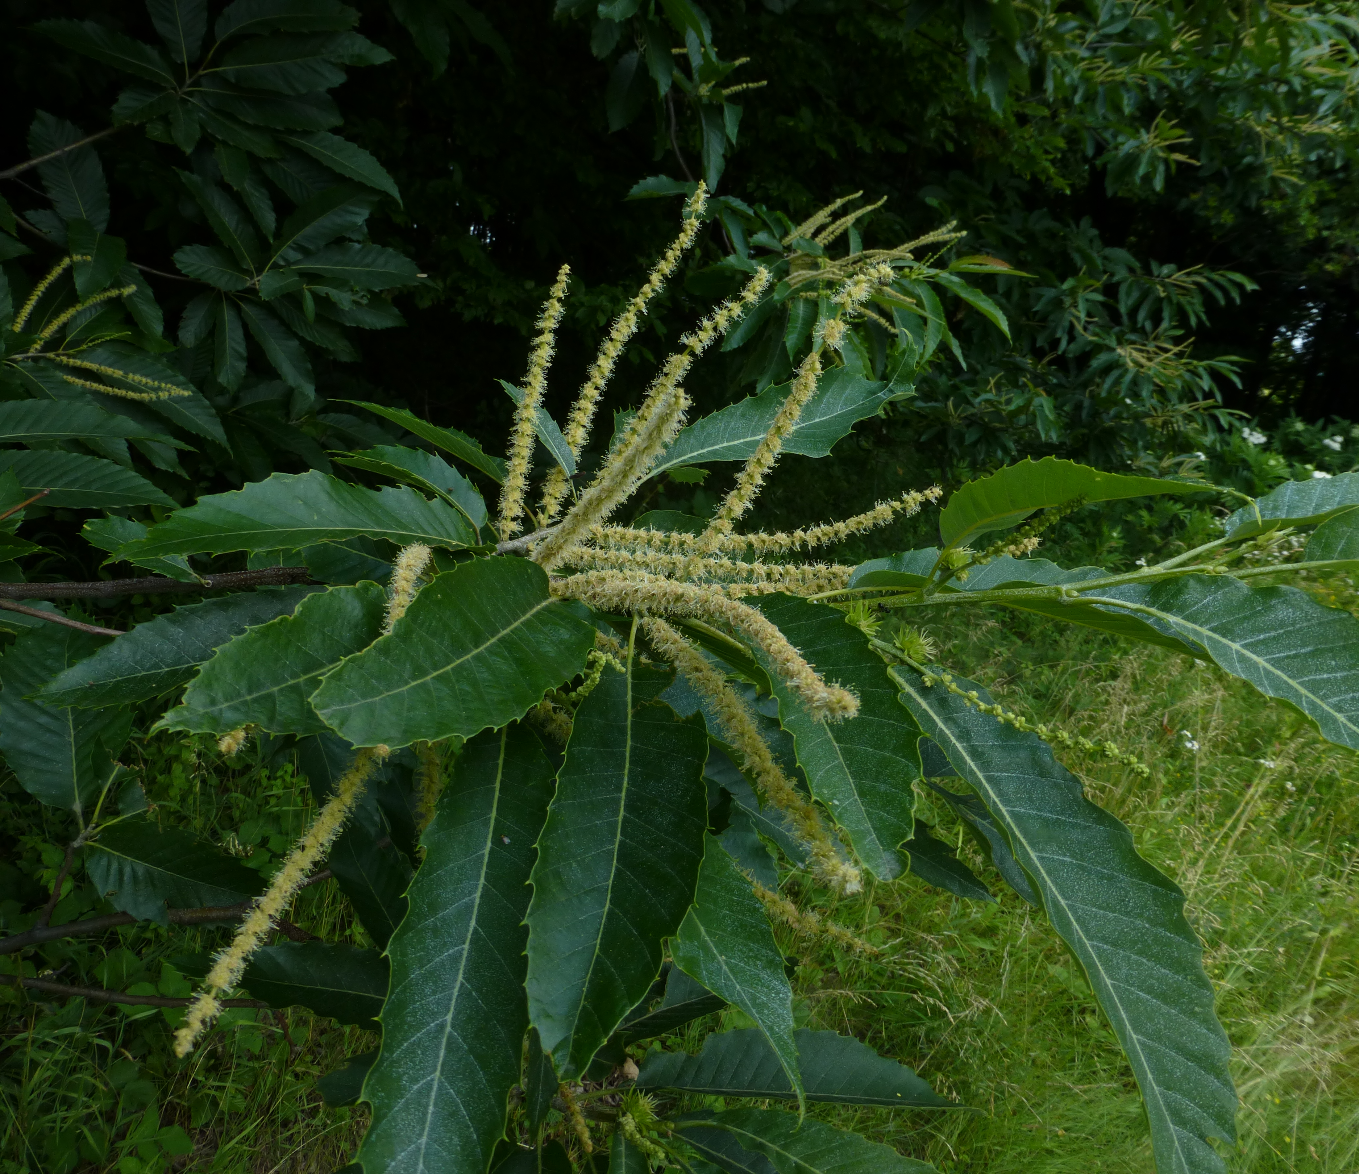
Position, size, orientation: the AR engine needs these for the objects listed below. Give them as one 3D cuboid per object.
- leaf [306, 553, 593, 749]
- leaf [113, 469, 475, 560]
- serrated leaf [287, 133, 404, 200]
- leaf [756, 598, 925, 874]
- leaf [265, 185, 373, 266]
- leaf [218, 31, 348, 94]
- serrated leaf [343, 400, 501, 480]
[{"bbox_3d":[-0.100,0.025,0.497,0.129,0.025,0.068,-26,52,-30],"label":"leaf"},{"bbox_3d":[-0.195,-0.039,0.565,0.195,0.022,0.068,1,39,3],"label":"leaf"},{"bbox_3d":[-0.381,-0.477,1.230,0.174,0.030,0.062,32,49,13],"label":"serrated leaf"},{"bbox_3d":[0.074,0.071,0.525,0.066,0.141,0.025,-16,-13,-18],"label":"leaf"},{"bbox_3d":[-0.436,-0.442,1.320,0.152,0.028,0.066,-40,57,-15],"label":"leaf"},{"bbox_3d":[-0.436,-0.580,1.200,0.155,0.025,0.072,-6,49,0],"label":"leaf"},{"bbox_3d":[-0.153,-0.089,0.640,0.151,0.022,0.045,24,33,32],"label":"serrated leaf"}]

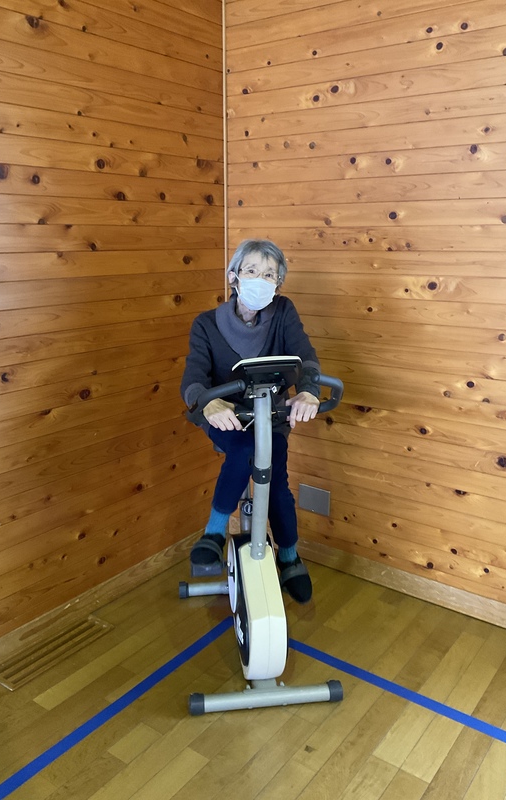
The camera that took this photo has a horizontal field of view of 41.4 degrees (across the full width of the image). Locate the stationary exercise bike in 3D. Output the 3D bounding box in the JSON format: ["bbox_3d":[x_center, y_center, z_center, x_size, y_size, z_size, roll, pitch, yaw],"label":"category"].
[{"bbox_3d":[-0.006,0.345,2.338,0.486,1.105,0.793,-2,14,-8],"label":"stationary exercise bike"}]

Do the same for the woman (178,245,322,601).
[{"bbox_3d":[-0.008,0.110,2.300,0.451,1.303,0.565,-2,14,-8],"label":"woman"}]

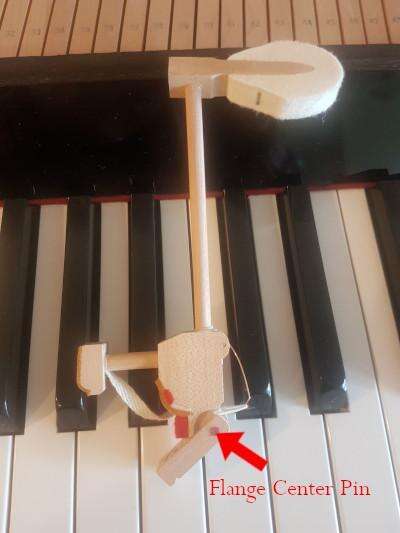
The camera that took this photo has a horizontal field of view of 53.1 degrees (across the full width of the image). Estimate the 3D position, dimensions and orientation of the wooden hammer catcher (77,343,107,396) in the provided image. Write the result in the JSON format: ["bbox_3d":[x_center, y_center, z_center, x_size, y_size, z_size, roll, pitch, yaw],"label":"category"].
[{"bbox_3d":[-0.038,0.036,0.141,0.009,0.010,0.017,-1,86,-5],"label":"wooden hammer catcher"}]

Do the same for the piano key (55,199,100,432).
[{"bbox_3d":[-0.048,0.015,0.161,0.013,0.011,0.095,-3,71,-3],"label":"piano key"}]

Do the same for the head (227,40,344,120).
[{"bbox_3d":[0.031,-0.069,0.147,0.041,0.011,0.027,1,72,0],"label":"head"}]

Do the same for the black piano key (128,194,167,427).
[{"bbox_3d":[-0.022,0.014,0.162,0.013,0.011,0.095,-3,71,-3],"label":"black piano key"}]

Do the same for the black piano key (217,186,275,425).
[{"bbox_3d":[0.018,0.012,0.164,0.013,0.011,0.095,-3,71,-3],"label":"black piano key"}]

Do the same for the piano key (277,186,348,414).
[{"bbox_3d":[0.046,0.010,0.165,0.013,0.011,0.095,-3,71,-3],"label":"piano key"}]

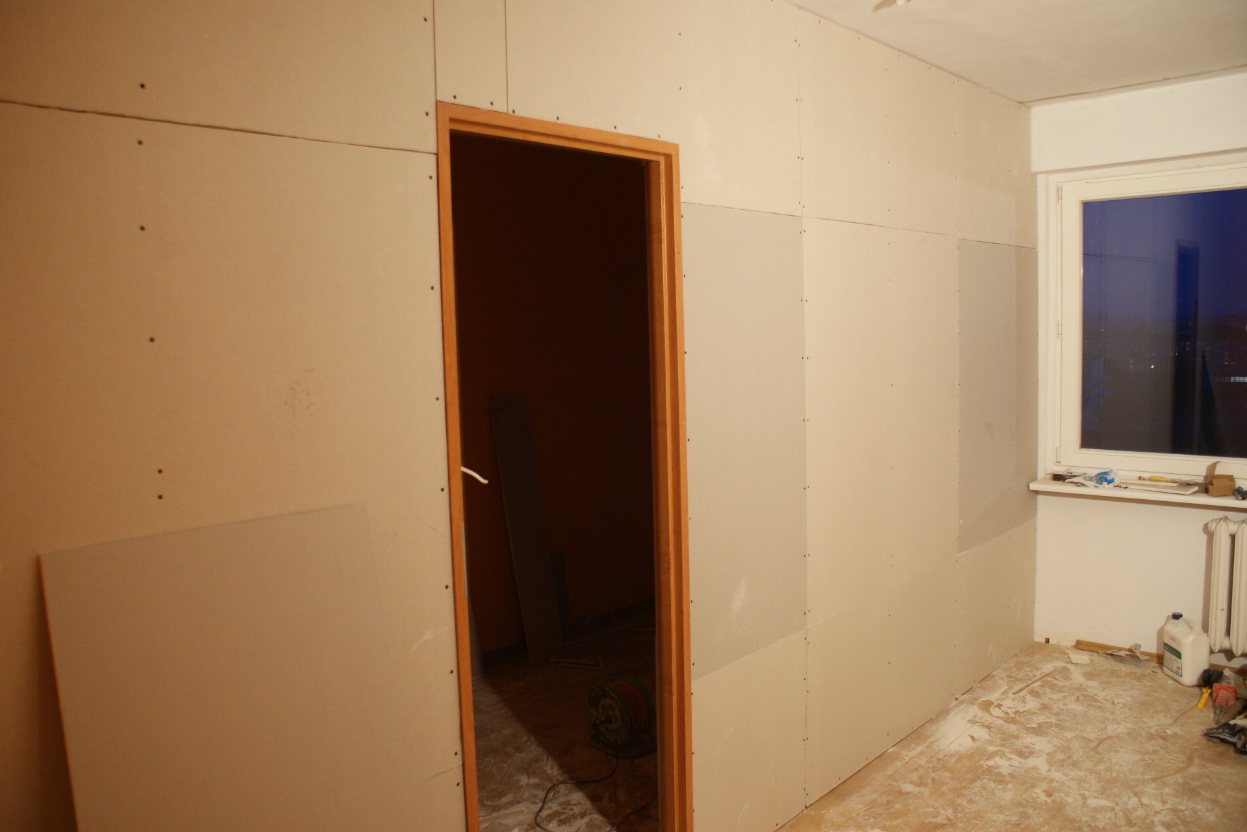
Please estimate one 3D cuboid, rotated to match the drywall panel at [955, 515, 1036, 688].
[{"bbox_3d":[1.744,0.873,4.295,0.013,0.641,0.921,3,7,43],"label":"drywall panel"}]

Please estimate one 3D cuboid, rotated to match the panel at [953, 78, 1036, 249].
[{"bbox_3d":[1.683,-1.103,4.116,0.013,0.665,0.921,3,7,43],"label":"panel"}]

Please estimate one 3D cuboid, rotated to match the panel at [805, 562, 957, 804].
[{"bbox_3d":[1.019,0.965,3.528,0.013,0.641,1.198,3,7,43],"label":"panel"}]

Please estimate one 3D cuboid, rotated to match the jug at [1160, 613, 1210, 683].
[{"bbox_3d":[2.535,1.040,4.130,0.125,0.292,0.182,-2,5,2],"label":"jug"}]

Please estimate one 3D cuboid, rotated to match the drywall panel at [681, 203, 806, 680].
[{"bbox_3d":[0.370,0.061,2.783,0.013,1.331,0.612,3,7,43],"label":"drywall panel"}]

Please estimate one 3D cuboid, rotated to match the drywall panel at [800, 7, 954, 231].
[{"bbox_3d":[0.958,-1.011,3.349,0.013,0.665,1.198,3,7,43],"label":"drywall panel"}]

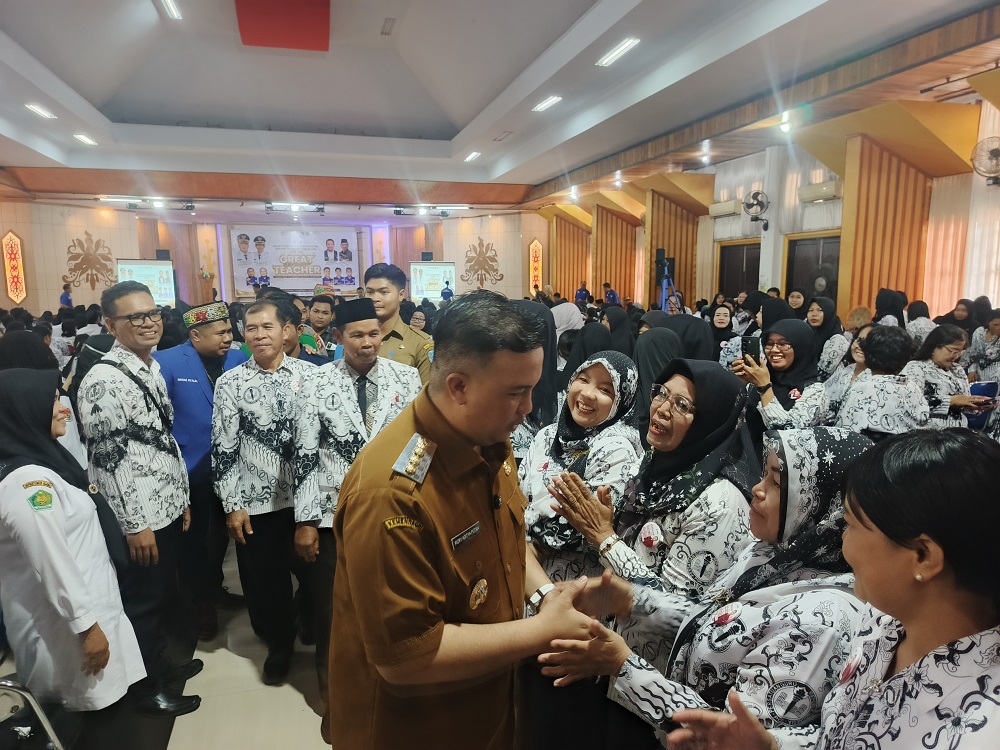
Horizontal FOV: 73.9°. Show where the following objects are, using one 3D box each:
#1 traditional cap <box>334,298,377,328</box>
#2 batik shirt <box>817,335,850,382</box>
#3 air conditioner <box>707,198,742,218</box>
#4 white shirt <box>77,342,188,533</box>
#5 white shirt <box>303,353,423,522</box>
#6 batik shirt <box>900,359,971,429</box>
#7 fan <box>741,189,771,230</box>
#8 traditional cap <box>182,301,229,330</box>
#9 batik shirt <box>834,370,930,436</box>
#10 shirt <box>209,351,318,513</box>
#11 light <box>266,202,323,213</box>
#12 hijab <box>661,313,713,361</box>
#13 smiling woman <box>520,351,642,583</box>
[{"bbox_3d":[-0.553,-0.237,2.542,0.165,0.095,0.215,-13,10,-31],"label":"traditional cap"},{"bbox_3d":[2.333,0.033,4.806,0.460,0.660,0.290,5,10,35],"label":"batik shirt"},{"bbox_3d":[4.739,-3.522,14.090,0.200,0.290,0.870,-3,9,-16],"label":"air conditioner"},{"bbox_3d":[-1.498,0.254,2.700,0.280,0.750,0.460,4,9,28],"label":"white shirt"},{"bbox_3d":[-0.541,0.256,2.593,0.470,0.670,0.290,-3,9,-17],"label":"white shirt"},{"bbox_3d":[2.332,0.142,3.550,0.300,0.480,0.380,6,10,36],"label":"batik shirt"},{"bbox_3d":[4.998,-3.205,12.946,0.500,0.720,0.380,6,11,38],"label":"fan"},{"bbox_3d":[-1.319,-0.269,2.980,0.200,0.095,0.180,-9,6,16],"label":"traditional cap"},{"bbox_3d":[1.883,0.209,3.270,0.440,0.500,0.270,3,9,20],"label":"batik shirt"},{"bbox_3d":[-0.986,0.237,2.782,0.470,0.660,0.280,-4,9,-25],"label":"shirt"},{"bbox_3d":[-6.929,-5.648,22.403,1.950,0.290,0.320,-3,9,-16],"label":"light"},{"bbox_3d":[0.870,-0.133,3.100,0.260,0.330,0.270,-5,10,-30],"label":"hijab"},{"bbox_3d":[0.254,0.669,2.027,0.460,1.491,0.380,3,9,22],"label":"smiling woman"}]

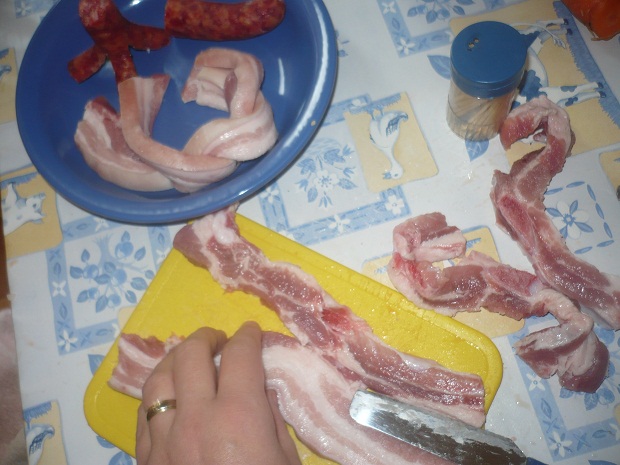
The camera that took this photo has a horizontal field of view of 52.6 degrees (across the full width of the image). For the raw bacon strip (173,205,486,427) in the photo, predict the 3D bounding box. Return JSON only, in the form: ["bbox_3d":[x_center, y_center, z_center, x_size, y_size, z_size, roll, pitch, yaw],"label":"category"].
[{"bbox_3d":[0.010,0.053,0.406,0.237,0.020,0.052,35,78,16],"label":"raw bacon strip"}]

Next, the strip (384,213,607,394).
[{"bbox_3d":[0.117,0.045,0.405,0.159,0.026,0.061,36,78,16],"label":"strip"}]

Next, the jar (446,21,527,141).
[{"bbox_3d":[0.117,-0.101,0.430,0.047,0.073,0.047,-2,71,5],"label":"jar"}]

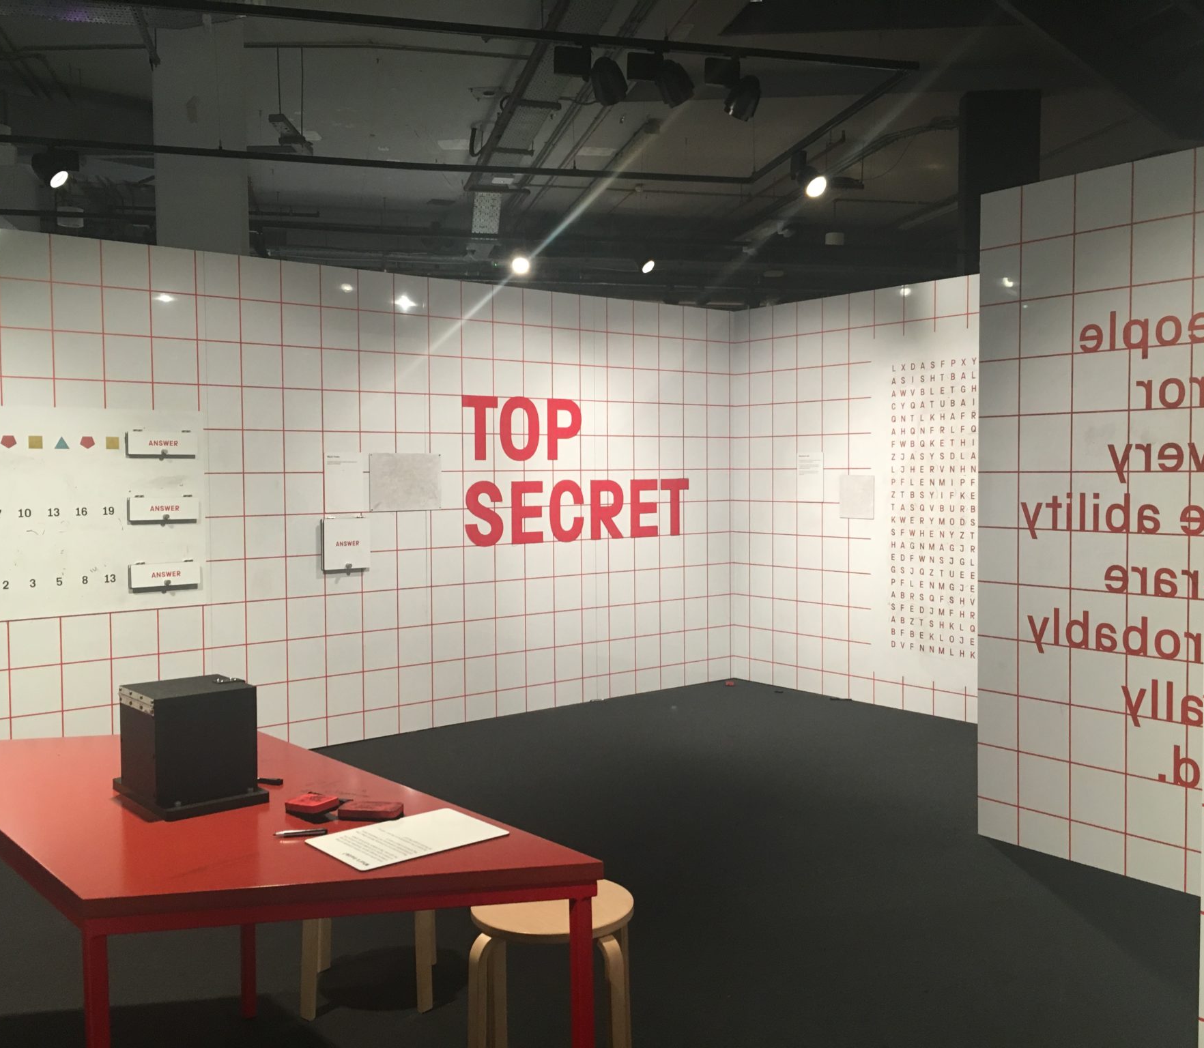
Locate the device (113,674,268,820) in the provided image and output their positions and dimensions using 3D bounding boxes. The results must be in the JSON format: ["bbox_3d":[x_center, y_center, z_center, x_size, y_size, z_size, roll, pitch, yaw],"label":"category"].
[{"bbox_3d":[-0.815,0.429,2.311,0.199,0.217,0.297,-3,3,-40],"label":"device"}]

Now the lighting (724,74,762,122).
[{"bbox_3d":[0.610,-1.837,5.050,0.135,0.140,0.180,-2,-41,-25],"label":"lighting"}]

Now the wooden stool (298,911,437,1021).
[{"bbox_3d":[-0.610,1.001,3.075,0.355,0.450,0.355,-1,3,-7],"label":"wooden stool"}]

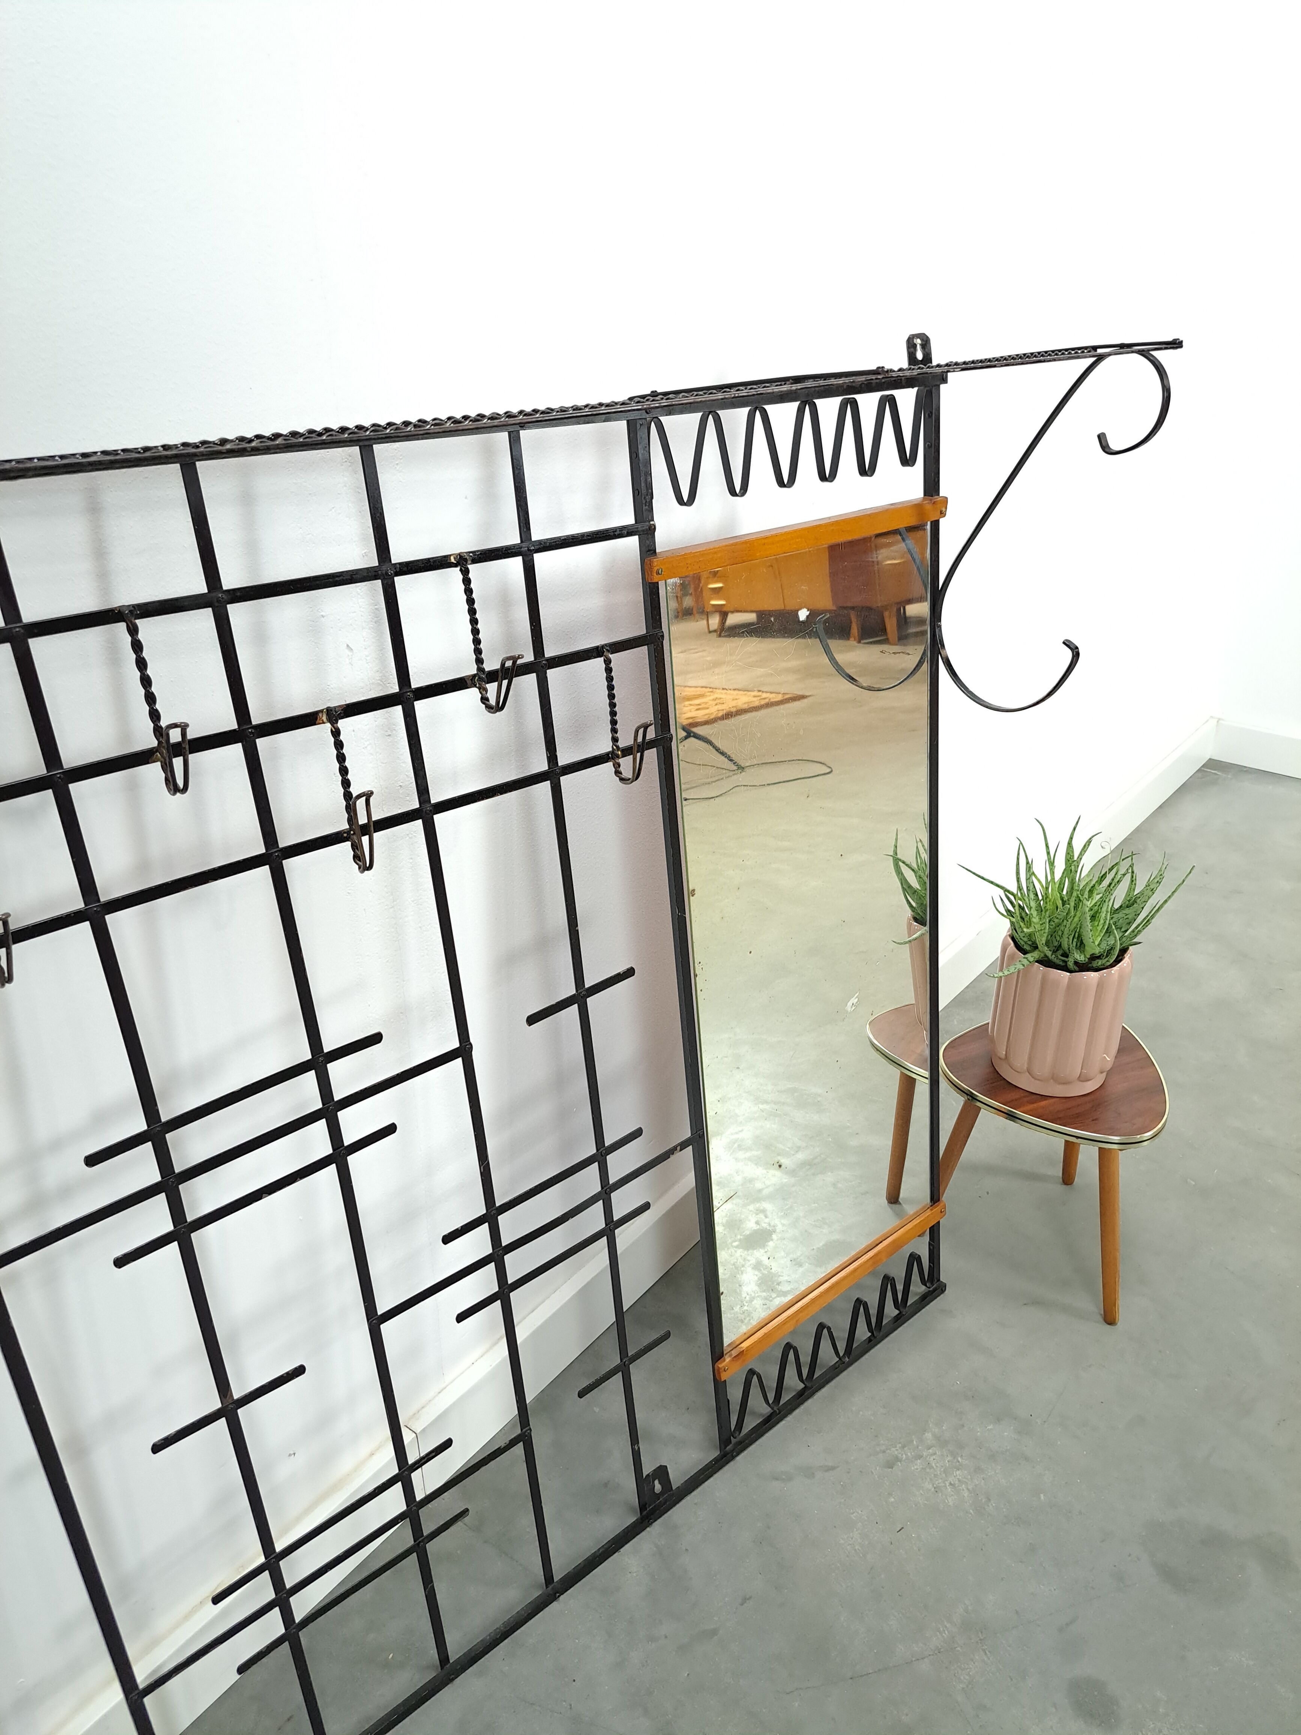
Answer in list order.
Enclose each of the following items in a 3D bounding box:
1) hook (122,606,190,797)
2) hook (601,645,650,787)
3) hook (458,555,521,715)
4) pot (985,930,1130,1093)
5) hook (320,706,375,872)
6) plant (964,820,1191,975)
[{"bbox_3d":[-0.334,-0.111,0.829,0.019,0.136,0.052,-21,26,-35],"label":"hook"},{"bbox_3d":[-0.017,-0.135,1.091,0.019,0.134,0.053,-21,26,-35],"label":"hook"},{"bbox_3d":[-0.127,-0.188,0.978,0.019,0.135,0.058,-21,26,-35],"label":"hook"},{"bbox_3d":[0.547,0.180,1.616,0.167,0.198,0.167,-1,27,1],"label":"pot"},{"bbox_3d":[-0.229,-0.057,0.942,0.019,0.139,0.044,-21,26,-35],"label":"hook"},{"bbox_3d":[0.544,0.036,1.538,0.290,0.192,0.267,-1,27,1],"label":"plant"}]

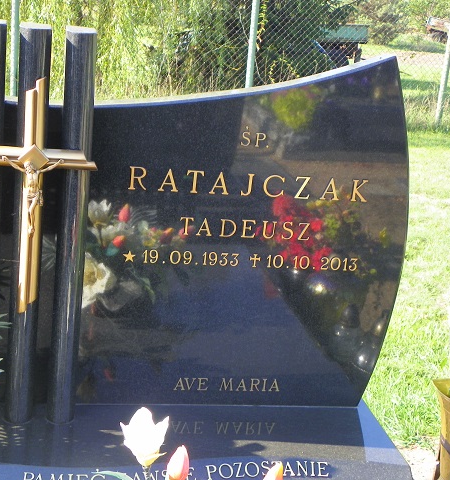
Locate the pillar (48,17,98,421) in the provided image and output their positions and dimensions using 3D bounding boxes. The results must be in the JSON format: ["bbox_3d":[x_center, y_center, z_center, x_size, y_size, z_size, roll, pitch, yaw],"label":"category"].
[{"bbox_3d":[-0.293,-0.012,1.965,0.055,0.761,0.055,2,14,-12],"label":"pillar"}]

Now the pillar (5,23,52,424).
[{"bbox_3d":[-0.372,-0.015,1.949,0.055,0.760,0.055,2,14,-12],"label":"pillar"}]

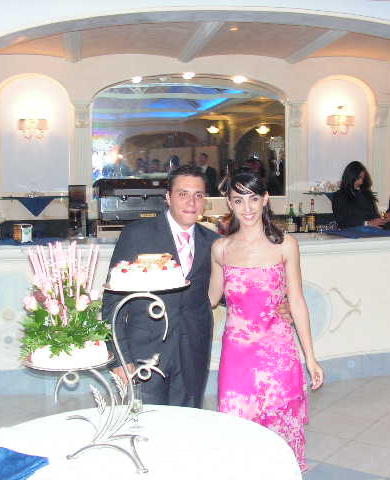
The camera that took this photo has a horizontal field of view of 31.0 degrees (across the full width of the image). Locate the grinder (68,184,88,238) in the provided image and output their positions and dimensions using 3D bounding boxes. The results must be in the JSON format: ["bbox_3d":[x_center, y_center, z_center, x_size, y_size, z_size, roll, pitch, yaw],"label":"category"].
[{"bbox_3d":[-1.172,-0.279,7.008,0.190,0.550,0.330,-2,6,-7],"label":"grinder"}]

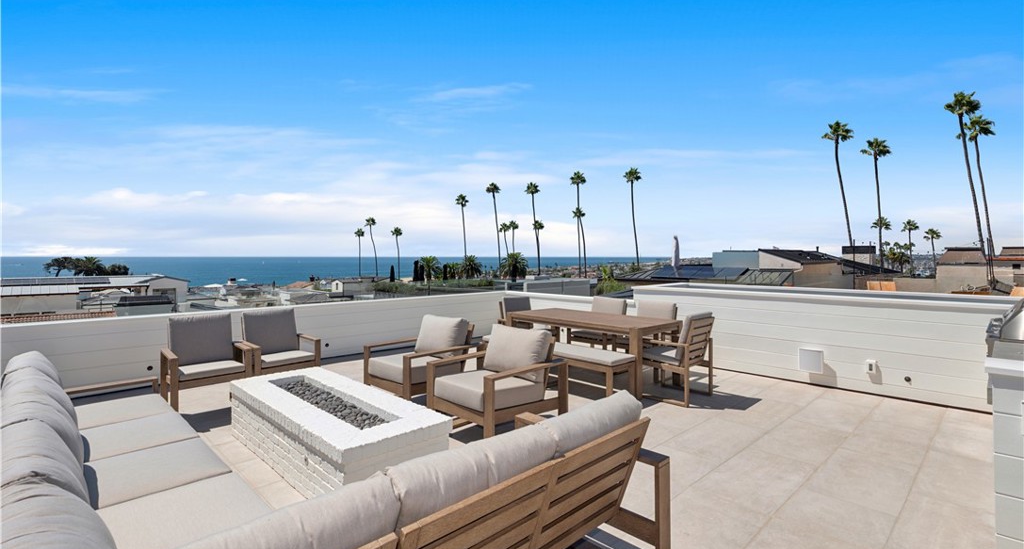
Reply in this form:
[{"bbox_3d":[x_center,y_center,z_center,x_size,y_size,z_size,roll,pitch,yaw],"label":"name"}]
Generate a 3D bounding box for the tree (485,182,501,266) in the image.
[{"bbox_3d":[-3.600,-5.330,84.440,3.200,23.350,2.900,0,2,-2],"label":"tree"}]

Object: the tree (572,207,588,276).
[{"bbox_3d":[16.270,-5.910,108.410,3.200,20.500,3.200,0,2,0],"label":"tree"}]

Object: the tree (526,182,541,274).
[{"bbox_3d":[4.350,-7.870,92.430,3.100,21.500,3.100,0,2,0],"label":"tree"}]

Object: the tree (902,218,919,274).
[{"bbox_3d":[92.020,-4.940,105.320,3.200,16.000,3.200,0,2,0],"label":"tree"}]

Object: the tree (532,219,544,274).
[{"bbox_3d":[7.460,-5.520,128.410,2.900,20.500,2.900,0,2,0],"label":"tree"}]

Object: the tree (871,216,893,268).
[{"bbox_3d":[65.010,-1.860,80.310,3.000,16.710,2.900,2,3,39],"label":"tree"}]

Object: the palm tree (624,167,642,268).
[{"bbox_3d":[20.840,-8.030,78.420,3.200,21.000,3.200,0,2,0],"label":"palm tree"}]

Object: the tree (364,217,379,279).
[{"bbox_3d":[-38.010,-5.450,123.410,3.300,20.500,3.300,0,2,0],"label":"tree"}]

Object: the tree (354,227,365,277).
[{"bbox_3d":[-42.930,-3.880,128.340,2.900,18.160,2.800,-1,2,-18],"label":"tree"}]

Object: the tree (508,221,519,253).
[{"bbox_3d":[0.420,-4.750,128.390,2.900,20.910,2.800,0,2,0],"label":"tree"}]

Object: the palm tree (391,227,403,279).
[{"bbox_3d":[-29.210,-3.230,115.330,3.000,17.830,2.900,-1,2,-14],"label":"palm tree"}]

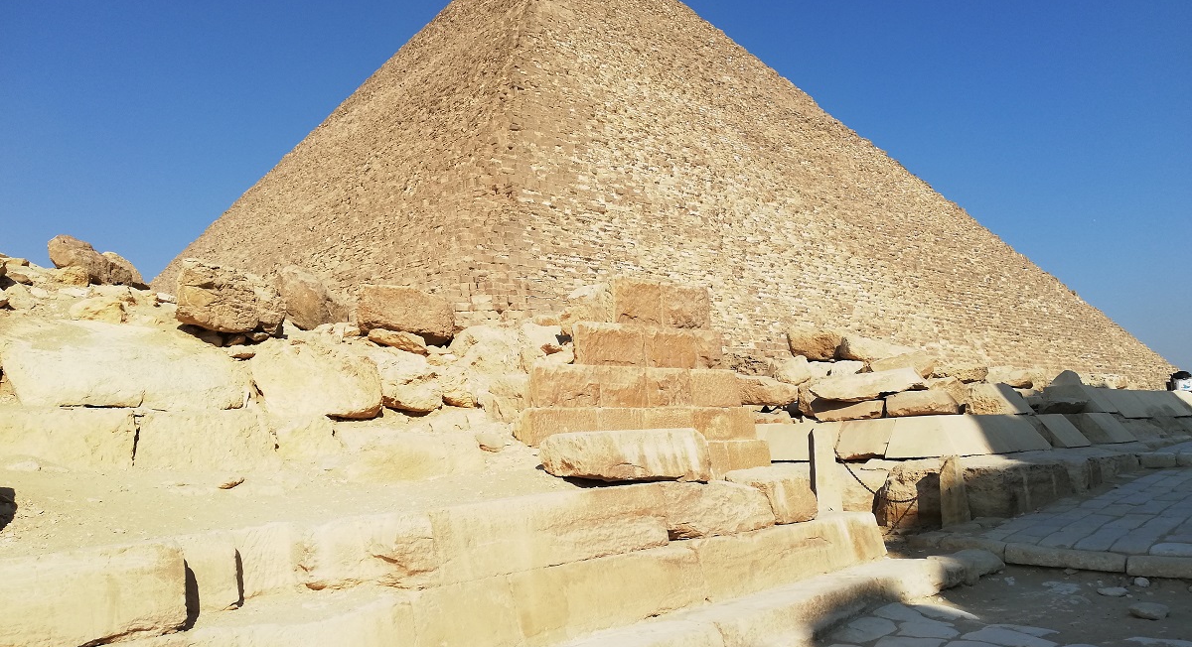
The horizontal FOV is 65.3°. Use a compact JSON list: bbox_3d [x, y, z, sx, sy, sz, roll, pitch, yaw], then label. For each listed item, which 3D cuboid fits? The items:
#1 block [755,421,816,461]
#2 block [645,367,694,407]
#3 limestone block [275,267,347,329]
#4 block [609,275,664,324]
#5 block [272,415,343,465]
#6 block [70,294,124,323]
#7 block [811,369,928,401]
[{"bbox_3d":[2.777,1.697,13.411,1.150,0.550,0.750,3,-10,-32],"label":"block"},{"bbox_3d":[0.813,0.889,12.787,0.880,0.500,0.500,5,-11,-40],"label":"block"},{"bbox_3d":[-3.624,-0.306,11.750,0.950,0.800,0.750,0,-9,-15],"label":"limestone block"},{"bbox_3d":[0.538,-0.326,13.185,0.750,0.630,0.650,3,-10,-32],"label":"block"},{"bbox_3d":[-3.015,1.226,9.667,0.720,0.550,0.600,2,-10,-25],"label":"block"},{"bbox_3d":[-5.098,-0.152,9.520,0.600,0.290,0.450,1,-9,-20],"label":"block"},{"bbox_3d":[4.640,1.056,16.000,1.800,0.350,0.750,-11,-7,-6],"label":"block"}]

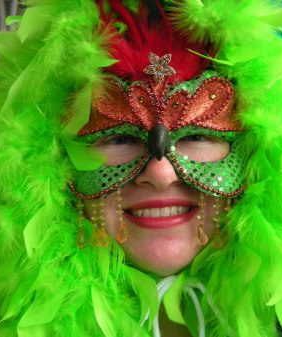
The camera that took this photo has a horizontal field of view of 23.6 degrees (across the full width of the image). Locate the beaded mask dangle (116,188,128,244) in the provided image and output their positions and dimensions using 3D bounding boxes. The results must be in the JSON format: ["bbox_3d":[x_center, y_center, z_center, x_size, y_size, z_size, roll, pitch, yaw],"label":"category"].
[{"bbox_3d":[-0.015,0.038,0.542,0.009,0.043,0.008,-2,5,3],"label":"beaded mask dangle"}]

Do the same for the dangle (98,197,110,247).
[{"bbox_3d":[-0.030,0.043,0.550,0.009,0.041,0.008,-2,5,6],"label":"dangle"}]

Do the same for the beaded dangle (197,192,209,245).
[{"bbox_3d":[0.049,0.041,0.542,0.009,0.043,0.008,-2,5,-3],"label":"beaded dangle"}]

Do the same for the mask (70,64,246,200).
[{"bbox_3d":[0.013,-0.032,0.545,0.152,0.113,0.065,-2,3,1],"label":"mask"}]

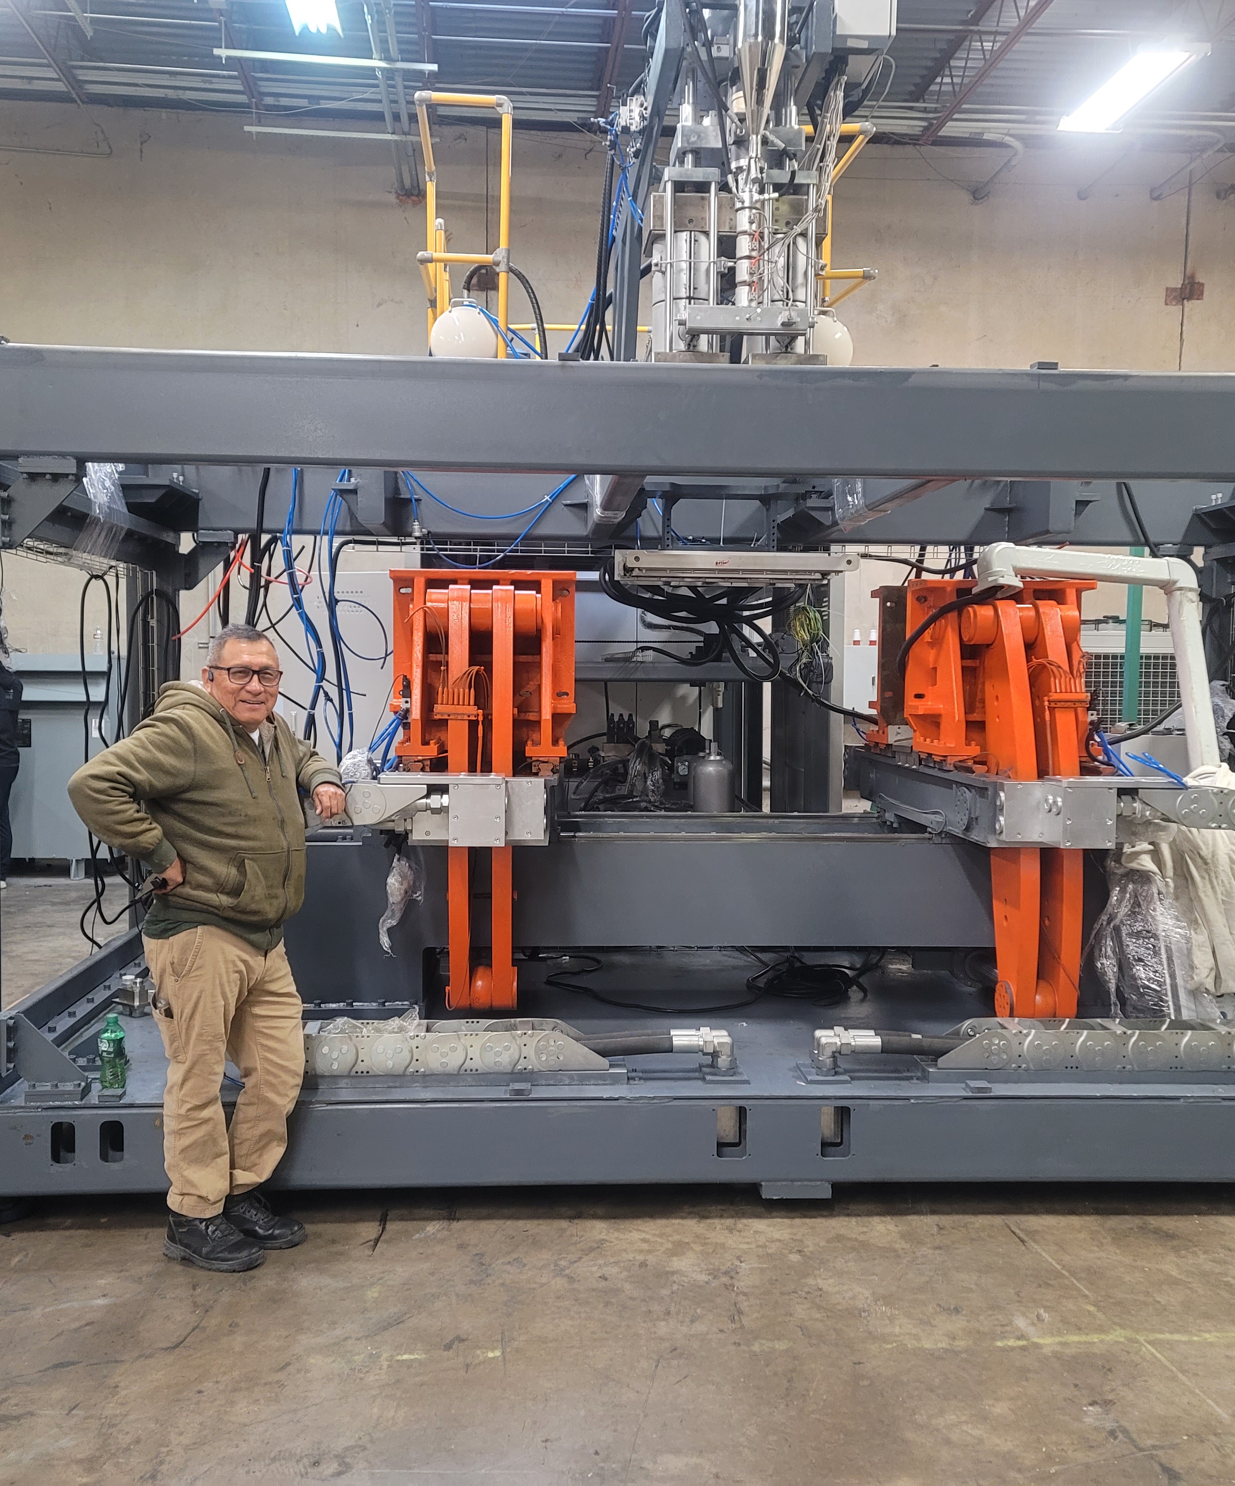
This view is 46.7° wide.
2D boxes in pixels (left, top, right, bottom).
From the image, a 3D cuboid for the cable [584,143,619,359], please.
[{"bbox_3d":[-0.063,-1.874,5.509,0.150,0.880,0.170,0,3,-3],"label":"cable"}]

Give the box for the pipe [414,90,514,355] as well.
[{"bbox_3d":[-0.560,-1.728,5.343,0.360,1.100,0.750,0,3,-3],"label":"pipe"}]

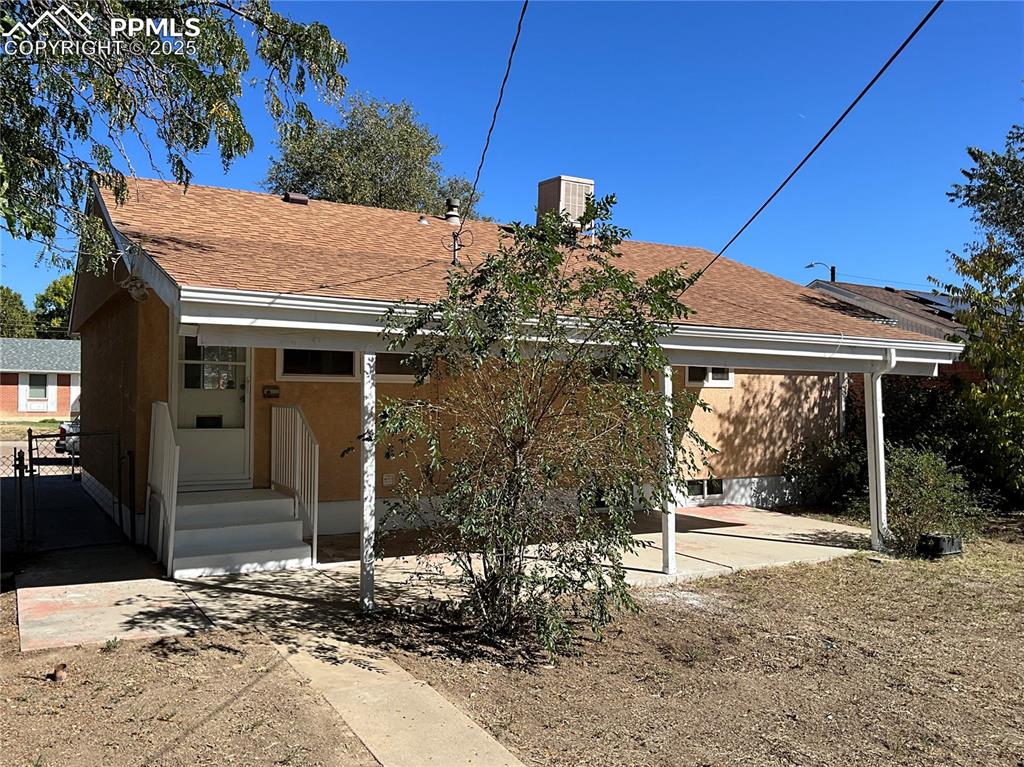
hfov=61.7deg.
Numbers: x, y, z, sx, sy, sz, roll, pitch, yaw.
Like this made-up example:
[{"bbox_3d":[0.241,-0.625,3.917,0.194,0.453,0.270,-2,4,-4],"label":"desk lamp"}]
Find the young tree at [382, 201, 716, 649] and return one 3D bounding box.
[{"bbox_3d":[0.207,0.278,6.766,2.450,3.300,2.300,0,-2,0],"label":"young tree"}]

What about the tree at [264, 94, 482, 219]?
[{"bbox_3d":[-4.343,-3.416,27.095,7.800,11.600,7.800,1,-2,-9],"label":"tree"}]

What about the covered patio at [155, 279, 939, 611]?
[{"bbox_3d":[0.624,0.720,10.410,9.570,2.580,4.290,1,-2,-31],"label":"covered patio"}]

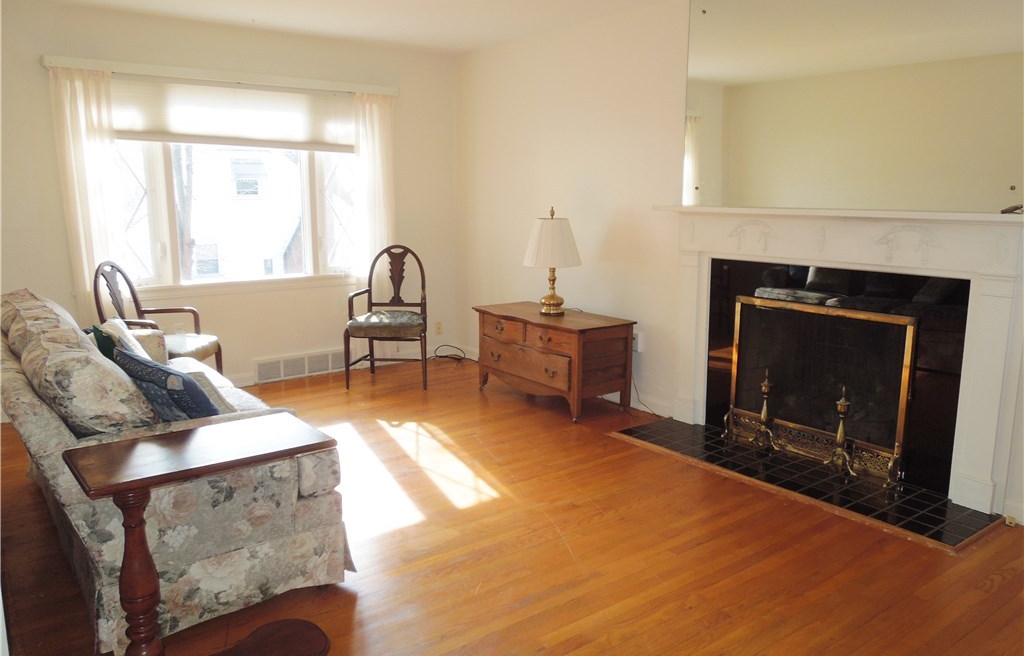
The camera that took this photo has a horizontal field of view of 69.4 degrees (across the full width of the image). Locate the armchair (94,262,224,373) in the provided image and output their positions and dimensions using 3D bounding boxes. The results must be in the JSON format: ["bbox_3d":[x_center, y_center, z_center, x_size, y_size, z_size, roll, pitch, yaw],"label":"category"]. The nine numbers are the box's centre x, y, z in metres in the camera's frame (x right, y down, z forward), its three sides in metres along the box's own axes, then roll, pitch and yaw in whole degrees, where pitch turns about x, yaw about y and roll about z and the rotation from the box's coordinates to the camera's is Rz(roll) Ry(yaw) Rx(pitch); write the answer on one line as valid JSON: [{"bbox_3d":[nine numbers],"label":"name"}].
[{"bbox_3d":[-2.053,0.079,4.293,0.550,0.960,0.580,0,10,1],"label":"armchair"}]

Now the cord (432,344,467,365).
[{"bbox_3d":[-0.502,0.218,5.979,0.270,0.100,0.200,-1,10,-5],"label":"cord"}]

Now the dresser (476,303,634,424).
[{"bbox_3d":[0.238,0.199,4.788,0.515,0.565,1.070,-8,13,-37],"label":"dresser"}]

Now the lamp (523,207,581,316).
[{"bbox_3d":[0.267,-0.432,4.762,0.380,0.685,0.380,0,10,0],"label":"lamp"}]

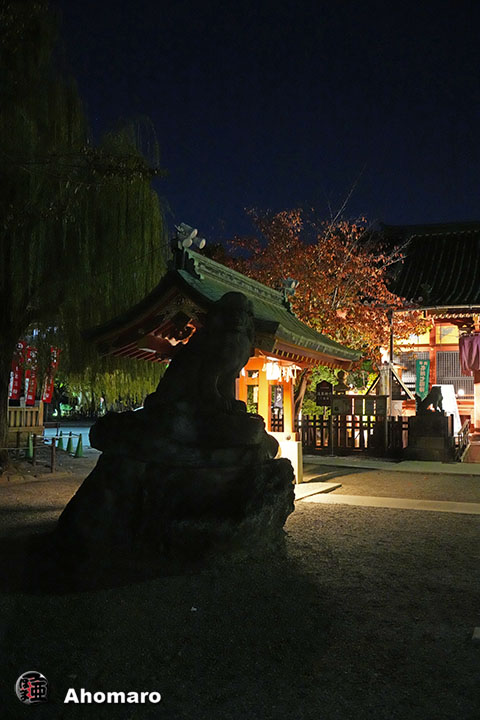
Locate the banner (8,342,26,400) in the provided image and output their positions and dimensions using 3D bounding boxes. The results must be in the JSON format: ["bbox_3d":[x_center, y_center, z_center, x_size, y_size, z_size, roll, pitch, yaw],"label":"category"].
[{"bbox_3d":[-7.182,0.339,21.300,0.480,1.930,0.080,1,-4,-7],"label":"banner"}]

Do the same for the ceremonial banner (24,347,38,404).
[{"bbox_3d":[-6.793,0.538,21.500,0.450,1.930,0.080,1,-4,-7],"label":"ceremonial banner"}]

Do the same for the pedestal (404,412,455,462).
[{"bbox_3d":[5.594,2.242,19.469,1.250,1.450,1.050,-1,-4,24],"label":"pedestal"}]

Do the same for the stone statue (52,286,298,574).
[{"bbox_3d":[-0.731,0.680,7.928,2.400,2.850,1.400,-1,-4,24],"label":"stone statue"}]

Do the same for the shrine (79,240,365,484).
[{"bbox_3d":[-0.081,0.344,13.300,3.750,4.300,5.000,-1,-4,24],"label":"shrine"}]

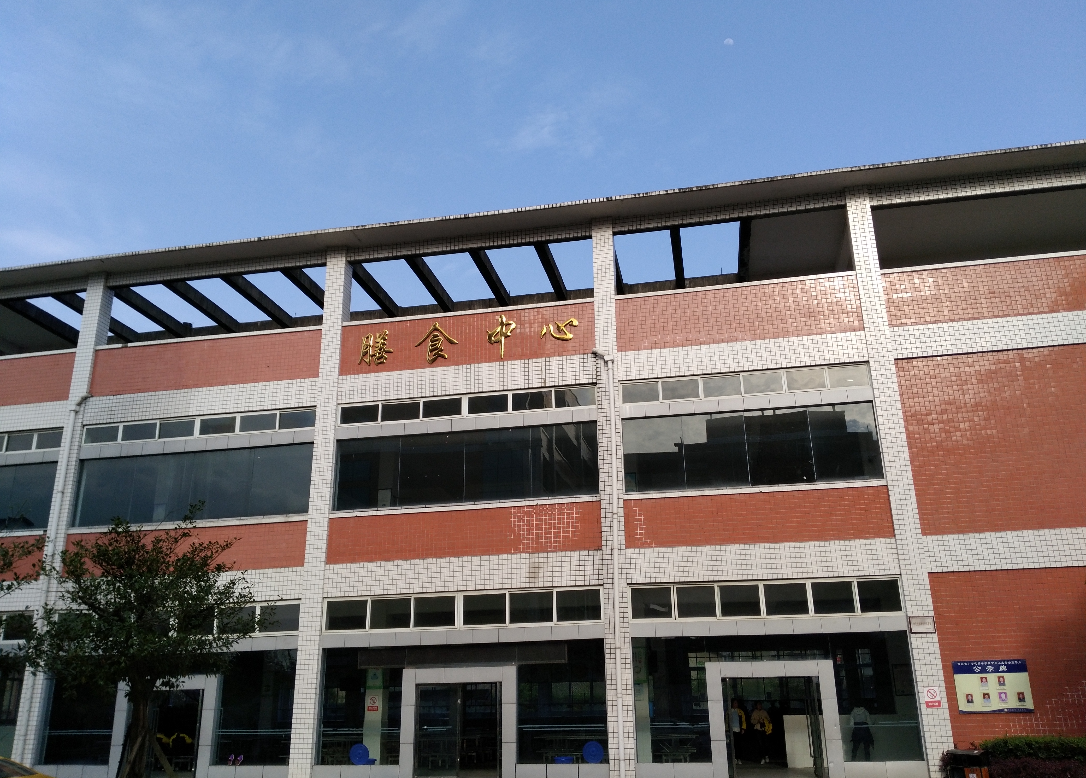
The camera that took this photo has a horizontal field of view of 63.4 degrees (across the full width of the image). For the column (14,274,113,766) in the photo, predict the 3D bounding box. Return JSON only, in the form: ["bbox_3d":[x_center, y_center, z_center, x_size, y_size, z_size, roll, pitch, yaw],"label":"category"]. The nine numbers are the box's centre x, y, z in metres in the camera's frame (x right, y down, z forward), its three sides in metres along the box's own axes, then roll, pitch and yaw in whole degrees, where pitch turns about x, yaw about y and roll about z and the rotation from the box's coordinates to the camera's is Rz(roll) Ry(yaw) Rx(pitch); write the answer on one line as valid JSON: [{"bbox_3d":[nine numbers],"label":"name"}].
[{"bbox_3d":[-13.135,3.349,24.239,0.570,13.944,0.520,-5,-19,11],"label":"column"}]

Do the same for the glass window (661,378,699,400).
[{"bbox_3d":[3.367,0.011,21.609,0.919,0.498,0.080,-5,-19,10],"label":"glass window"}]

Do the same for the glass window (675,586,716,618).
[{"bbox_3d":[3.479,4.853,19.983,0.867,0.687,0.100,-5,-19,11],"label":"glass window"}]

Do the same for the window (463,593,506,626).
[{"bbox_3d":[-1.400,5.263,21.002,1.062,0.716,0.083,-5,-19,10],"label":"window"}]

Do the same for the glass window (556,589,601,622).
[{"bbox_3d":[0.826,5.046,20.489,1.041,0.719,0.100,-5,-19,11],"label":"glass window"}]

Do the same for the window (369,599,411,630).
[{"bbox_3d":[-3.722,5.472,21.400,1.040,0.730,0.100,-5,-19,10],"label":"window"}]

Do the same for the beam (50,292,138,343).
[{"bbox_3d":[-14.583,-2.422,28.782,0.322,0.354,4.264,-5,-19,10],"label":"beam"}]

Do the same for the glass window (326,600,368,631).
[{"bbox_3d":[-4.821,5.561,21.597,1.040,0.730,0.100,-5,-19,10],"label":"glass window"}]

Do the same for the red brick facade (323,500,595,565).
[{"bbox_3d":[-1.995,3.490,21.323,6.840,1.158,0.200,-5,-19,11],"label":"red brick facade"}]

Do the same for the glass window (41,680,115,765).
[{"bbox_3d":[-11.662,8.238,22.071,1.712,2.159,0.060,-5,-19,11],"label":"glass window"}]

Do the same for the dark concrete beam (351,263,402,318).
[{"bbox_3d":[-5.164,-3.048,26.570,0.280,0.310,3.700,-5,-19,10],"label":"dark concrete beam"}]

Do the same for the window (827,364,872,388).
[{"bbox_3d":[7.202,-0.308,20.642,0.886,0.487,0.080,-5,-19,11],"label":"window"}]

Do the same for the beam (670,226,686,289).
[{"bbox_3d":[3.834,-3.773,24.957,0.270,0.310,3.700,-5,-19,10],"label":"beam"}]

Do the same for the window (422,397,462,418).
[{"bbox_3d":[-2.619,0.504,22.852,1.060,0.480,0.100,-5,-19,10],"label":"window"}]

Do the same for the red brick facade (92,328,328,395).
[{"bbox_3d":[-9.452,-0.686,24.595,6.930,1.380,0.200,-5,-19,10],"label":"red brick facade"}]

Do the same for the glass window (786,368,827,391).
[{"bbox_3d":[6.232,-0.231,20.830,0.898,0.449,0.080,-5,-19,11],"label":"glass window"}]

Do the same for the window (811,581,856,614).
[{"bbox_3d":[6.467,4.648,19.565,0.864,0.691,0.083,-5,-19,10],"label":"window"}]

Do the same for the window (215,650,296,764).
[{"bbox_3d":[-6.962,7.688,21.299,1.867,2.571,0.080,-5,-19,10],"label":"window"}]

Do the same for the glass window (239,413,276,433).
[{"bbox_3d":[-7.702,0.914,23.764,1.060,0.480,0.100,-5,-19,10],"label":"glass window"}]

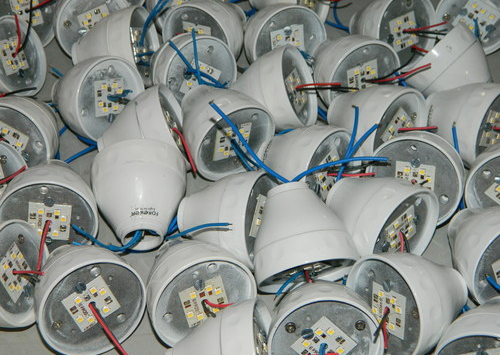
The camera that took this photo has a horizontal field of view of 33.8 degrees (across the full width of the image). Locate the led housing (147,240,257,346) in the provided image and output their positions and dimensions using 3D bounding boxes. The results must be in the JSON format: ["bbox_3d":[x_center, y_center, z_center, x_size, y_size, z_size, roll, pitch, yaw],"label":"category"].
[{"bbox_3d":[-0.033,0.060,0.469,0.060,0.060,0.055,-18,27,-15],"label":"led housing"}]

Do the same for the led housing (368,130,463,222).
[{"bbox_3d":[0.112,-0.004,0.522,0.060,0.060,0.055,22,26,20],"label":"led housing"}]

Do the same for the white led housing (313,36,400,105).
[{"bbox_3d":[0.072,-0.079,0.608,0.061,0.061,0.056,-17,31,-16],"label":"white led housing"}]

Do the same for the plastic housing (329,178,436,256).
[{"bbox_3d":[0.077,0.024,0.517,0.061,0.061,0.056,-30,42,-26],"label":"plastic housing"}]

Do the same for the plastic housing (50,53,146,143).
[{"bbox_3d":[-0.118,-0.058,0.601,0.056,0.061,0.061,9,41,42],"label":"plastic housing"}]

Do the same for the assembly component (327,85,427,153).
[{"bbox_3d":[0.084,-0.040,0.579,0.061,0.061,0.055,-36,43,-29],"label":"assembly component"}]

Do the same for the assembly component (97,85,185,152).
[{"bbox_3d":[-0.074,-0.025,0.569,0.055,0.061,0.061,-22,46,8],"label":"assembly component"}]

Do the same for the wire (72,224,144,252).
[{"bbox_3d":[-0.083,0.034,0.484,0.042,0.018,0.012,-1,48,0],"label":"wire"}]

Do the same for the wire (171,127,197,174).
[{"bbox_3d":[-0.044,-0.018,0.555,0.004,0.037,0.004,4,38,46],"label":"wire"}]

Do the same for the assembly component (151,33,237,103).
[{"bbox_3d":[-0.043,-0.078,0.607,0.061,0.061,0.056,-8,20,-8],"label":"assembly component"}]

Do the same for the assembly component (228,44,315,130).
[{"bbox_3d":[0.012,-0.060,0.604,0.056,0.061,0.061,-14,40,26],"label":"assembly component"}]

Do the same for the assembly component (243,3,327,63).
[{"bbox_3d":[0.020,-0.112,0.650,0.061,0.061,0.055,-19,33,-17],"label":"assembly component"}]

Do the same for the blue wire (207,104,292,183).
[{"bbox_3d":[-0.002,-0.019,0.481,0.066,0.004,0.008,46,55,-8],"label":"blue wire"}]

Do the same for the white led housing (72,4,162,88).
[{"bbox_3d":[-0.106,-0.098,0.637,0.056,0.061,0.061,-7,44,16],"label":"white led housing"}]

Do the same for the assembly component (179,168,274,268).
[{"bbox_3d":[-0.015,0.026,0.517,0.055,0.061,0.061,2,44,24],"label":"assembly component"}]

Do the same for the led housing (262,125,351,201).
[{"bbox_3d":[0.032,-0.007,0.527,0.055,0.060,0.060,16,47,39],"label":"led housing"}]

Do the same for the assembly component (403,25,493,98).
[{"bbox_3d":[0.150,-0.072,0.587,0.055,0.060,0.060,45,59,6],"label":"assembly component"}]

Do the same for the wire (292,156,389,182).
[{"bbox_3d":[0.053,-0.007,0.491,0.061,0.007,0.006,-13,-1,13],"label":"wire"}]

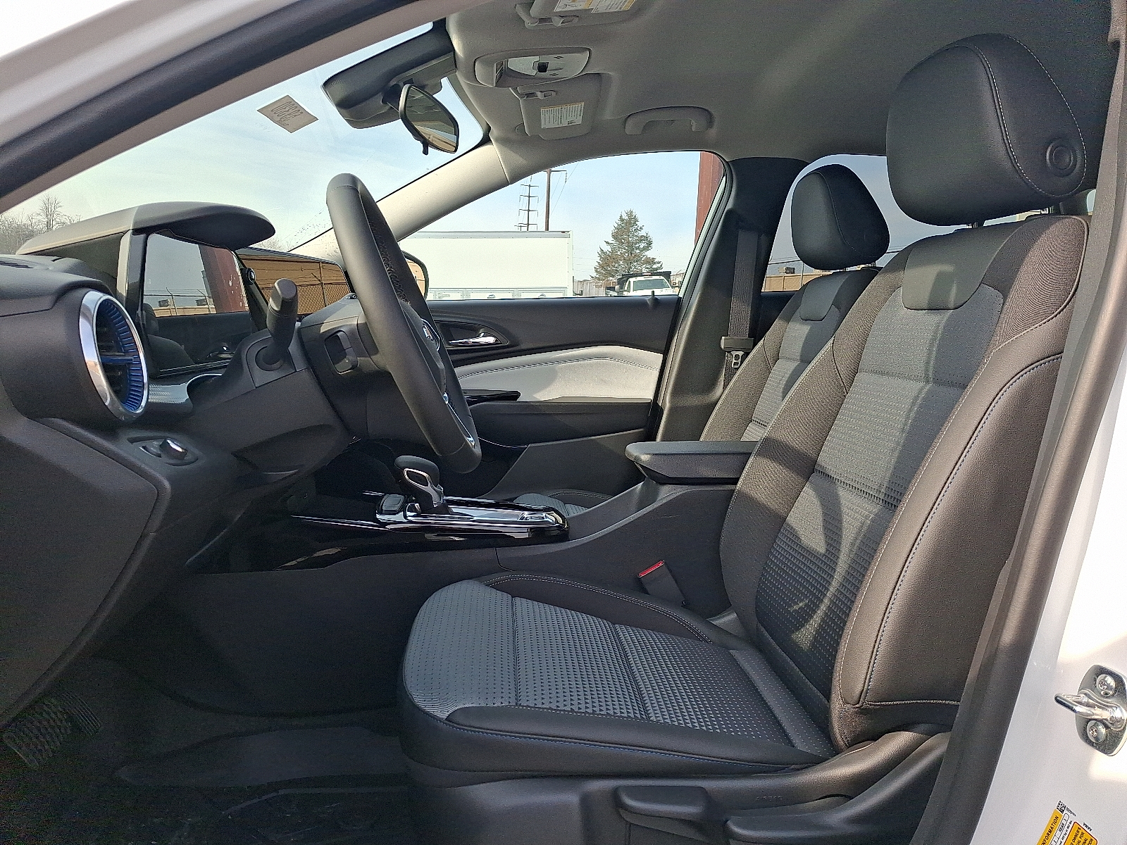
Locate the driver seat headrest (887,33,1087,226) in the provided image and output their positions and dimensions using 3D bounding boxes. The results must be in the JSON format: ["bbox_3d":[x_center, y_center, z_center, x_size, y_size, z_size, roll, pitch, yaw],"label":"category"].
[{"bbox_3d":[0.500,-0.342,0.972,0.149,0.213,0.260,1,8,-5],"label":"driver seat headrest"}]

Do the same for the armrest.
[{"bbox_3d":[0.245,0.058,1.371,0.288,0.052,0.155,1,8,-5],"label":"armrest"}]

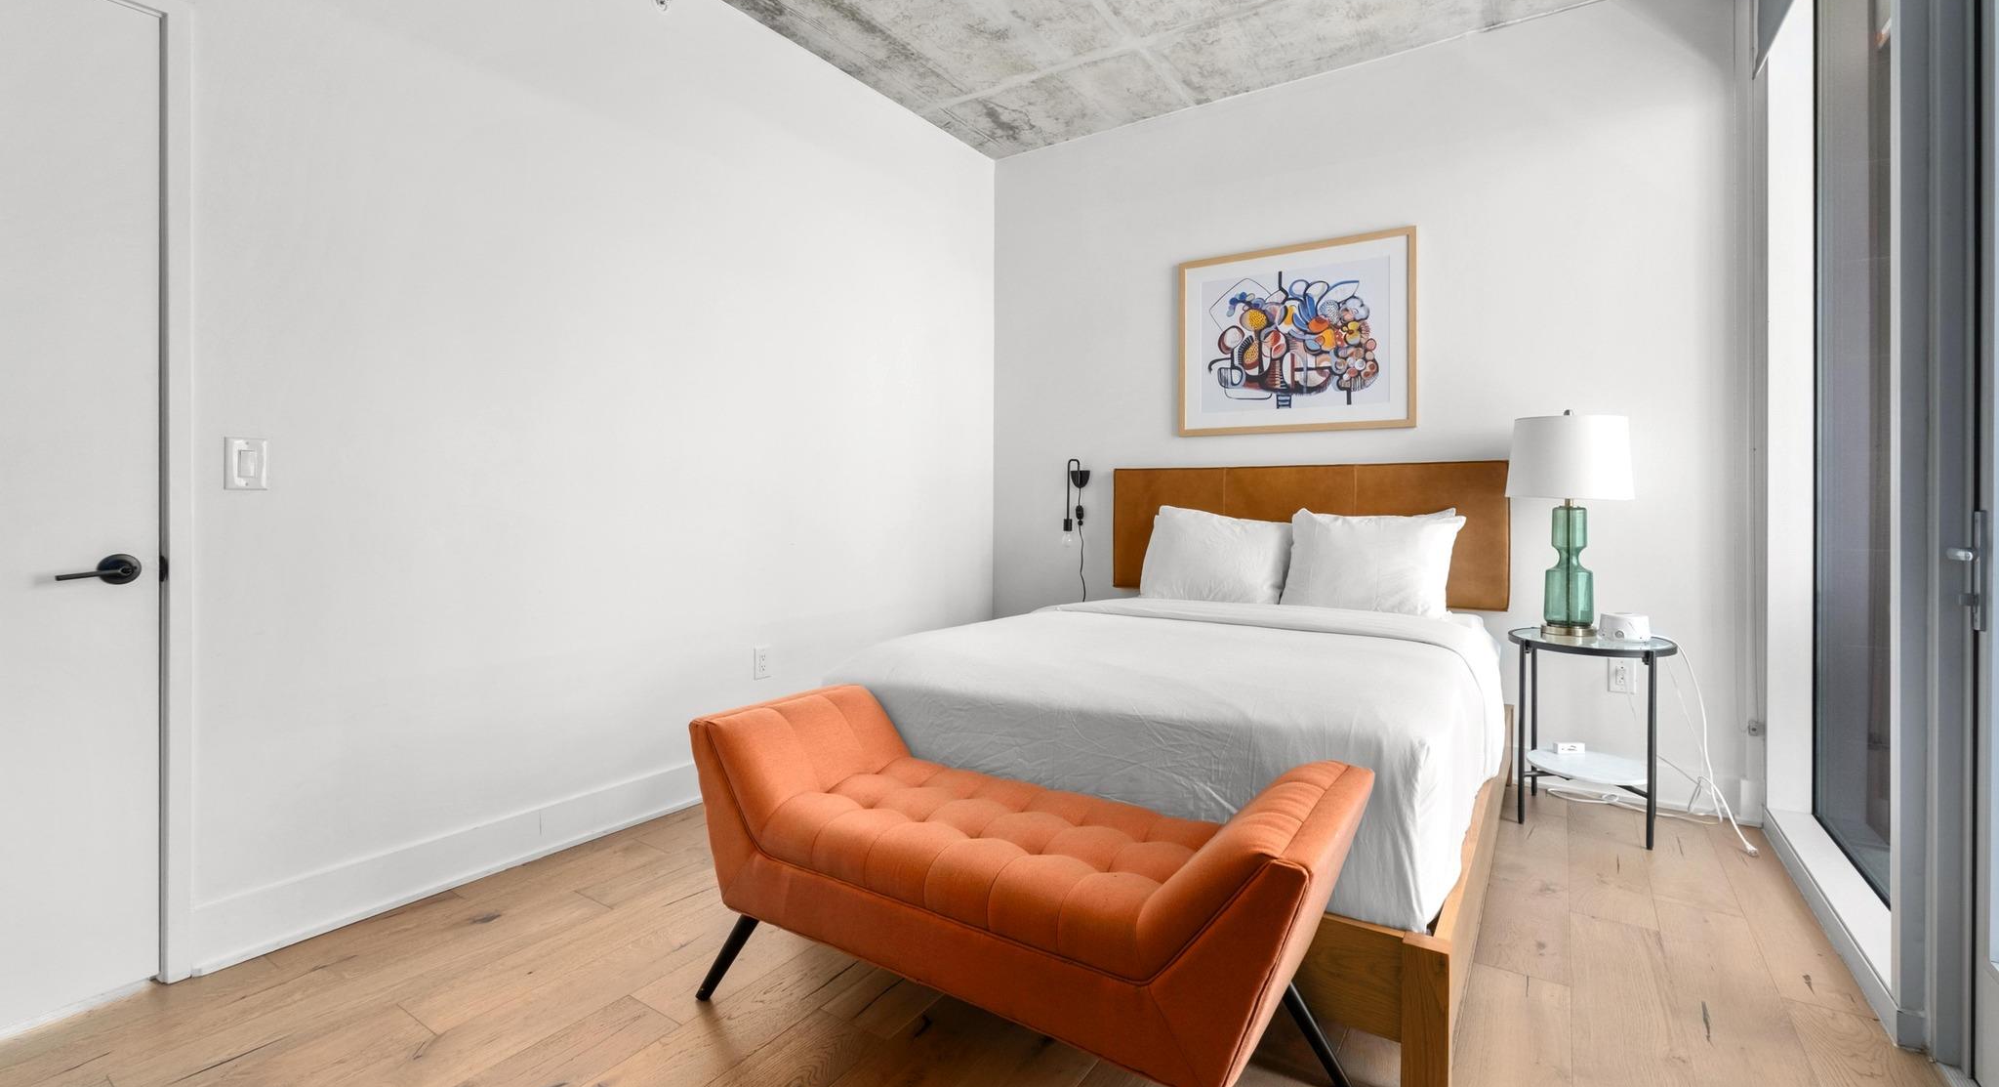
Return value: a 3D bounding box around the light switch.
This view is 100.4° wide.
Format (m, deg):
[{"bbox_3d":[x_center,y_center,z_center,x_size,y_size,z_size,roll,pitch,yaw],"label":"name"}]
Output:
[{"bbox_3d":[-1.776,-0.188,1.970,0.012,0.124,0.079,1,2,34],"label":"light switch"}]

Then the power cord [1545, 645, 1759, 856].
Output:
[{"bbox_3d":[2.176,0.639,2.812,0.540,0.600,0.300,1,2,34],"label":"power cord"}]

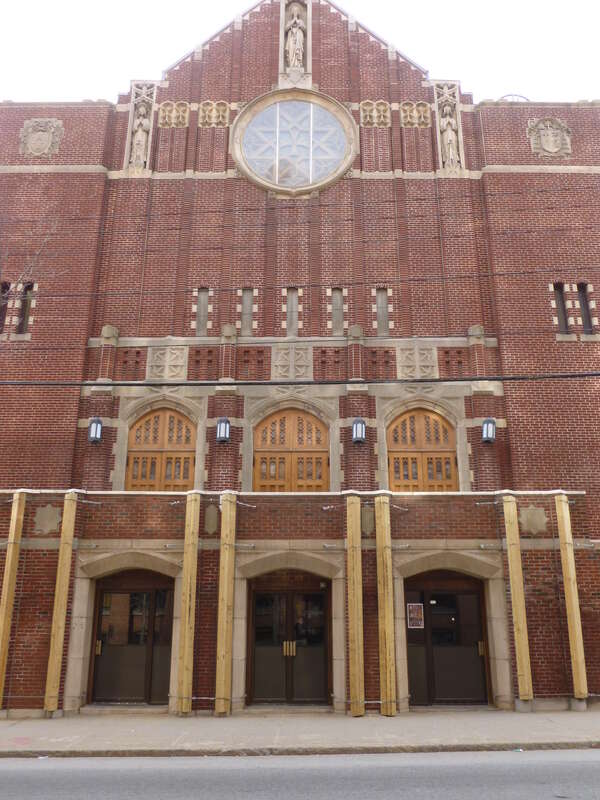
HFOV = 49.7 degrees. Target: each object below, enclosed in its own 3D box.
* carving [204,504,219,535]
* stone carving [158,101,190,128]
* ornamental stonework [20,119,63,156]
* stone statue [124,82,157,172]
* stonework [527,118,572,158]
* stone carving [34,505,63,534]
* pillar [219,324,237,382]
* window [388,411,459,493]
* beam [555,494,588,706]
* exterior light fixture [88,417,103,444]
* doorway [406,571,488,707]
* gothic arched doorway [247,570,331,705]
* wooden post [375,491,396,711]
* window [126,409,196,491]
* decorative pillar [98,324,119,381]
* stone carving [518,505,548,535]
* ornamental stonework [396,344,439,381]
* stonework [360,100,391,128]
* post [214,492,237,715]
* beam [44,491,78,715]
[{"bbox_3d":[-1.760,2.408,12.970,0.268,0.595,0.070,0,-18,0],"label":"carving"},{"bbox_3d":[-3.669,-8.325,18.994,0.900,0.983,0.180,0,-18,0],"label":"stone carving"},{"bbox_3d":[-7.297,-7.399,18.413,1.156,1.333,0.180,0,-18,0],"label":"ornamental stonework"},{"bbox_3d":[-4.598,-7.912,18.925,0.752,3.150,0.400,0,-18,0],"label":"stone statue"},{"bbox_3d":[7.091,-7.362,18.337,1.220,1.351,0.200,0,-17,0],"label":"stonework"},{"bbox_3d":[-5.096,2.434,13.137,0.577,0.631,0.080,0,-17,0],"label":"stone carving"},{"bbox_3d":[-1.843,-1.173,16.786,0.415,1.579,0.350,0,-17,0],"label":"pillar"},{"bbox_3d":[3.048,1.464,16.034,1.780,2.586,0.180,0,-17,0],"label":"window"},{"bbox_3d":[5.199,3.719,12.436,0.220,3.731,0.200,0,-17,0],"label":"beam"},{"bbox_3d":[-4.924,0.759,15.593,0.310,0.661,0.300,0,-17,0],"label":"exterior light fixture"},{"bbox_3d":[2.958,4.802,13.230,1.554,2.582,0.150,0,-17,0],"label":"doorway"},{"bbox_3d":[-0.213,4.802,13.230,1.666,2.582,0.150,0,-17,0],"label":"gothic arched doorway"},{"bbox_3d":[1.653,3.878,12.502,0.235,4.035,0.220,0,-17,0],"label":"wooden post"},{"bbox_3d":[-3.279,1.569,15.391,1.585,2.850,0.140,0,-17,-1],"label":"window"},{"bbox_3d":[-4.860,-1.172,16.411,0.380,1.469,0.380,0,-17,0],"label":"decorative pillar"},{"bbox_3d":[4.658,2.402,12.940,0.579,0.593,0.070,0,-18,0],"label":"stone carving"},{"bbox_3d":[3.008,-0.943,16.556,1.055,0.995,0.150,0,-18,0],"label":"ornamental stonework"},{"bbox_3d":[2.203,-8.325,18.994,0.882,0.983,0.180,0,-18,0],"label":"stonework"},{"bbox_3d":[-1.392,3.802,12.401,0.250,3.975,0.240,0,-18,0],"label":"post"},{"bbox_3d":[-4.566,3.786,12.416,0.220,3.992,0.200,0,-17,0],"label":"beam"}]

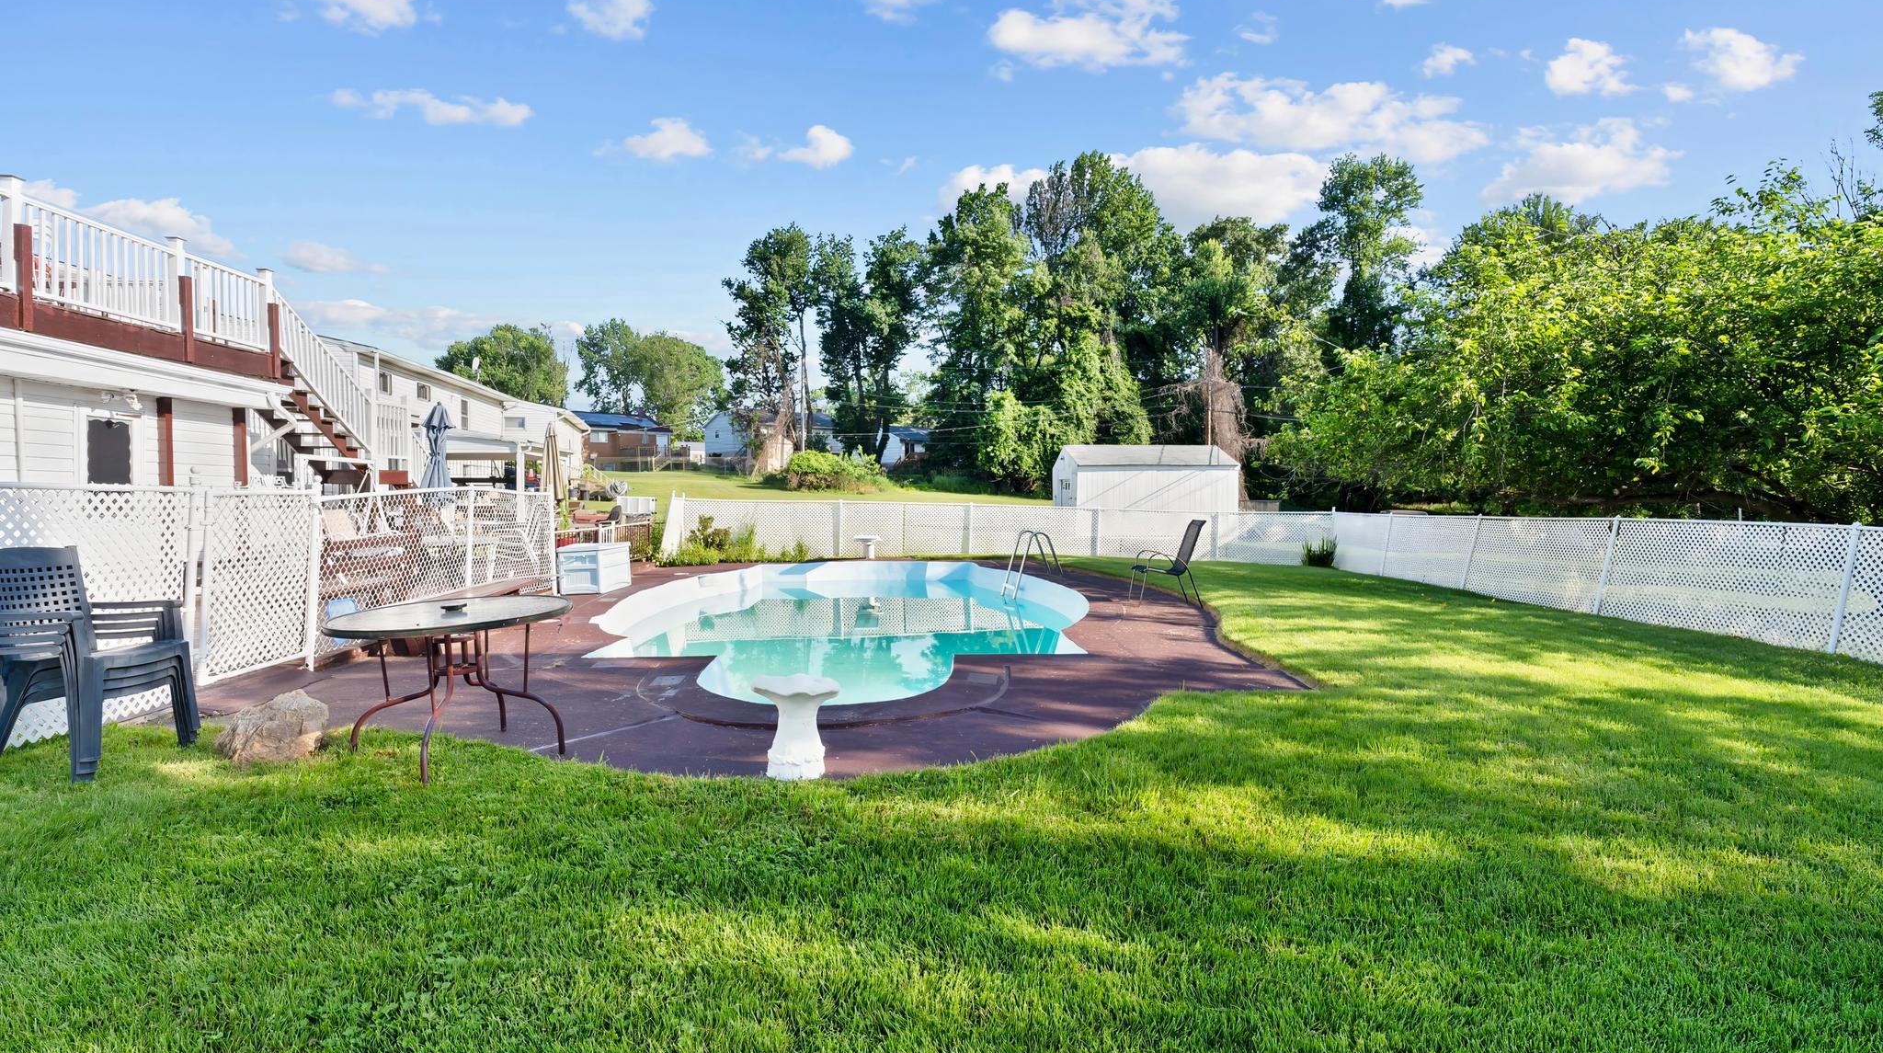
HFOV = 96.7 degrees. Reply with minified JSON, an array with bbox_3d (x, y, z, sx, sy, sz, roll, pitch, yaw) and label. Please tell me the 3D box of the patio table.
[{"bbox_3d":[-2.376,0.774,4.133,1.070,0.710,1.070,-1,3,0],"label":"patio table"}]

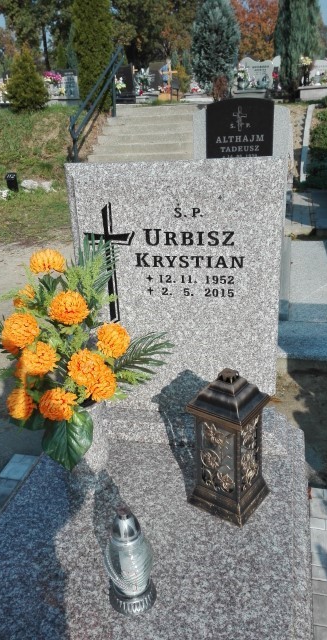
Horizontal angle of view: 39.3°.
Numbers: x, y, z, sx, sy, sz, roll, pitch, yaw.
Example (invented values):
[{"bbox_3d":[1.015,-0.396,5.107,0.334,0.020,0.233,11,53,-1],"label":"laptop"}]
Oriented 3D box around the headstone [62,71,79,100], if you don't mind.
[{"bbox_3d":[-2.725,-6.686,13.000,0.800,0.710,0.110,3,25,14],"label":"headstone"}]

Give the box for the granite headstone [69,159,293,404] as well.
[{"bbox_3d":[0.050,-0.128,1.575,0.681,0.799,0.090,1,22,12],"label":"granite headstone"}]

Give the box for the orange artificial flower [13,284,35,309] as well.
[{"bbox_3d":[-0.434,-0.073,1.420,0.085,0.085,0.085,-1,21,7],"label":"orange artificial flower"}]

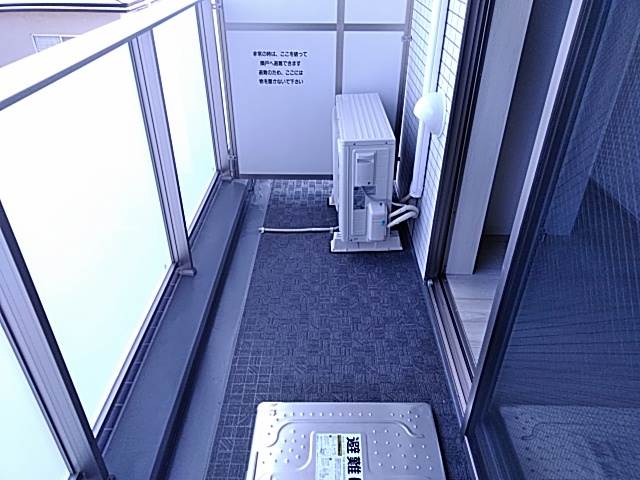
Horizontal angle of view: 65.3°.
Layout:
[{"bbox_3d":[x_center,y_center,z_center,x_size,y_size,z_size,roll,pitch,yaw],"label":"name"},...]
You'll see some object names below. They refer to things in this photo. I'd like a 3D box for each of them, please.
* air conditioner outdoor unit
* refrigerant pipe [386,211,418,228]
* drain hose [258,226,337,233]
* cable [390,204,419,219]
[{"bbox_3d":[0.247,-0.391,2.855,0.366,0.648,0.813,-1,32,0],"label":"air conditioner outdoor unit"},{"bbox_3d":[0.430,-0.108,2.605,0.156,0.106,0.075,0,31,1],"label":"refrigerant pipe"},{"bbox_3d":[-0.126,-0.061,2.909,0.455,0.030,0.028,0,32,1],"label":"drain hose"},{"bbox_3d":[0.430,-0.141,2.549,0.139,0.059,0.050,0,32,1],"label":"cable"}]

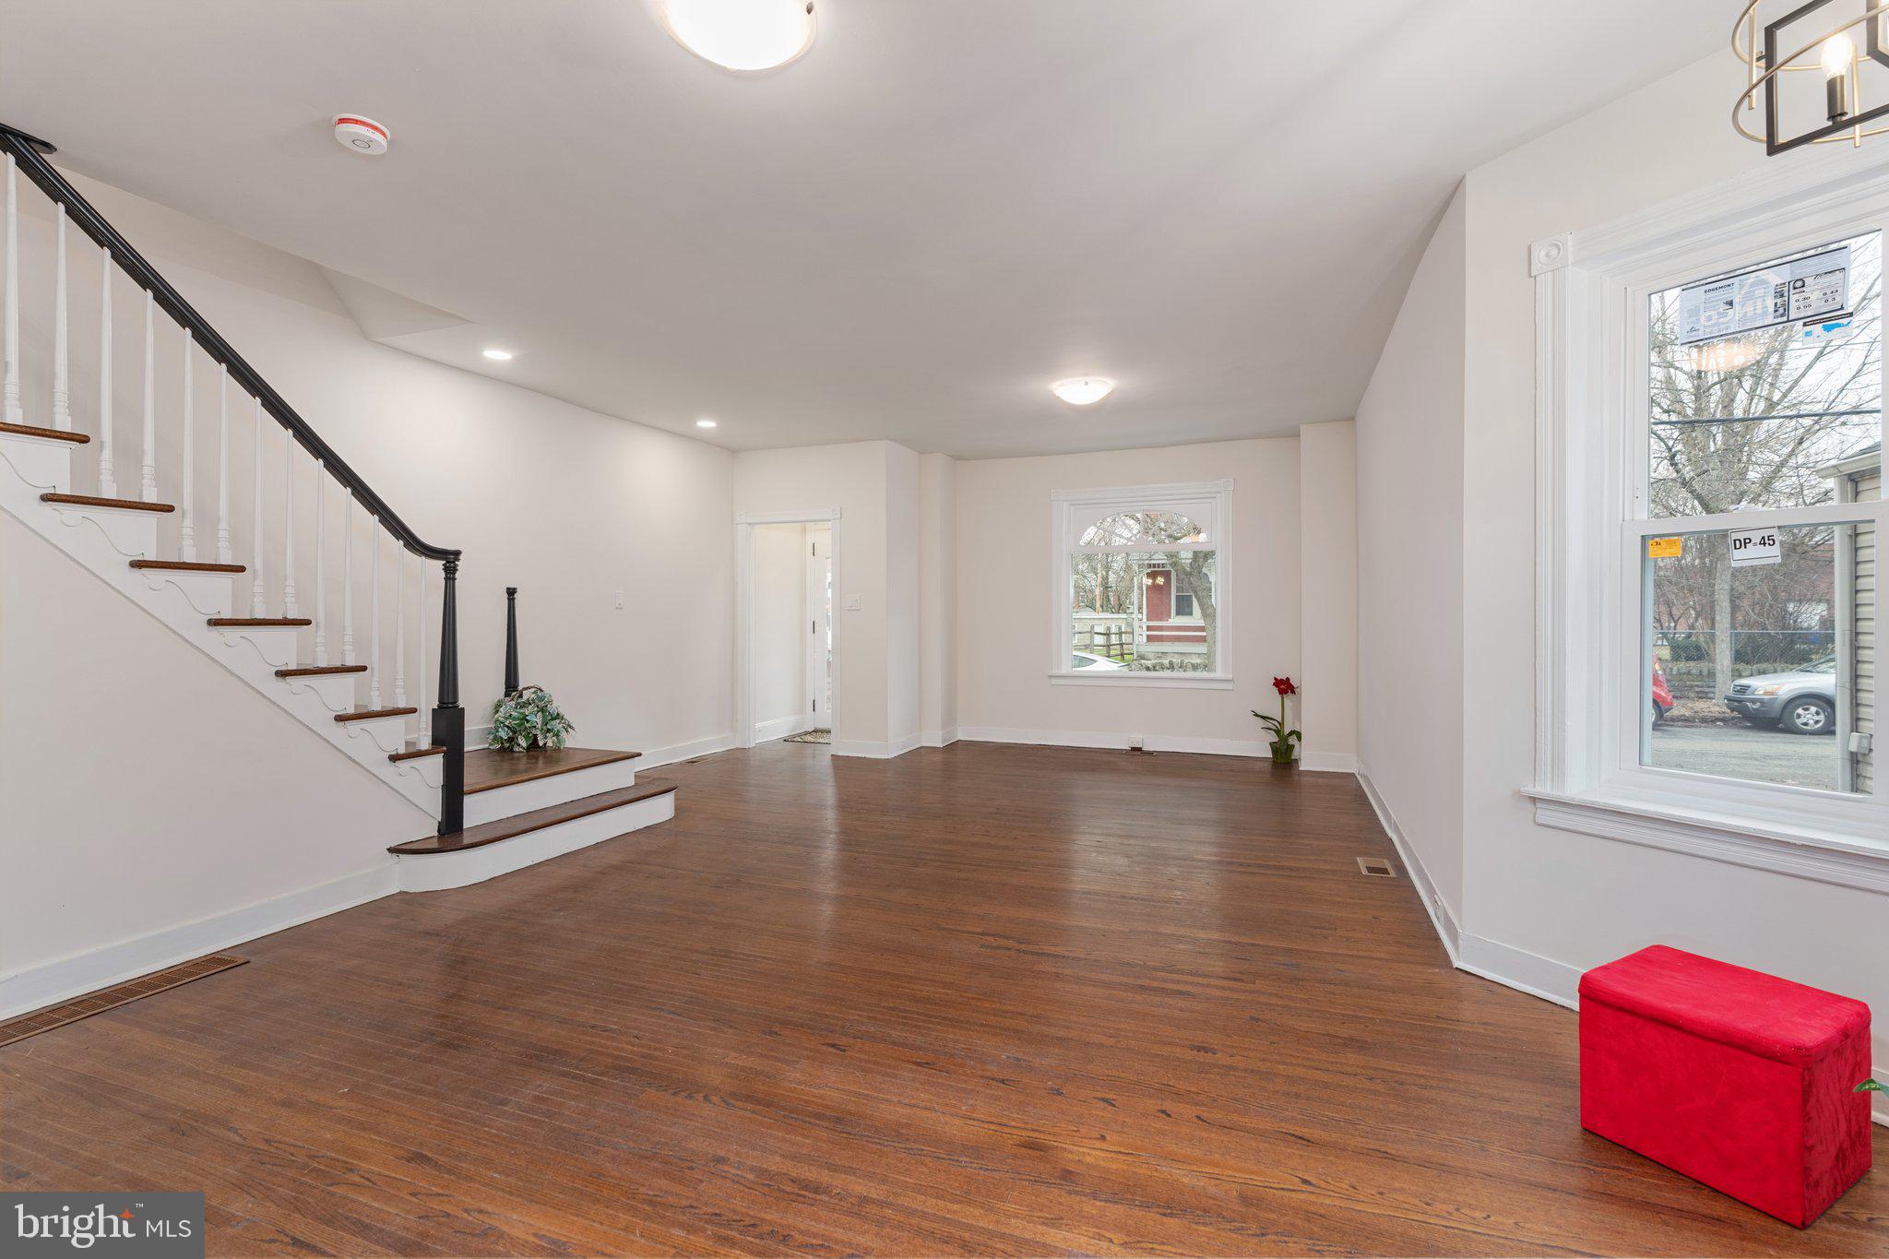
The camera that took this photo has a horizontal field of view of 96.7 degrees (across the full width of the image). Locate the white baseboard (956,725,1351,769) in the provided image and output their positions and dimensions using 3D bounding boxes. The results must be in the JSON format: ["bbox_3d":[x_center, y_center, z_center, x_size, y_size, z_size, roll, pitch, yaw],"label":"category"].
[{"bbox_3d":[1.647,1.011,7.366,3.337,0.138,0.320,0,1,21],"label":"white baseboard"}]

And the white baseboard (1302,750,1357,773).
[{"bbox_3d":[2.963,1.017,6.471,0.381,0.146,0.040,0,1,21],"label":"white baseboard"}]

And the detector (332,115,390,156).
[{"bbox_3d":[-1.764,-1.490,2.539,0.142,0.047,0.142,0,1,0],"label":"detector"}]

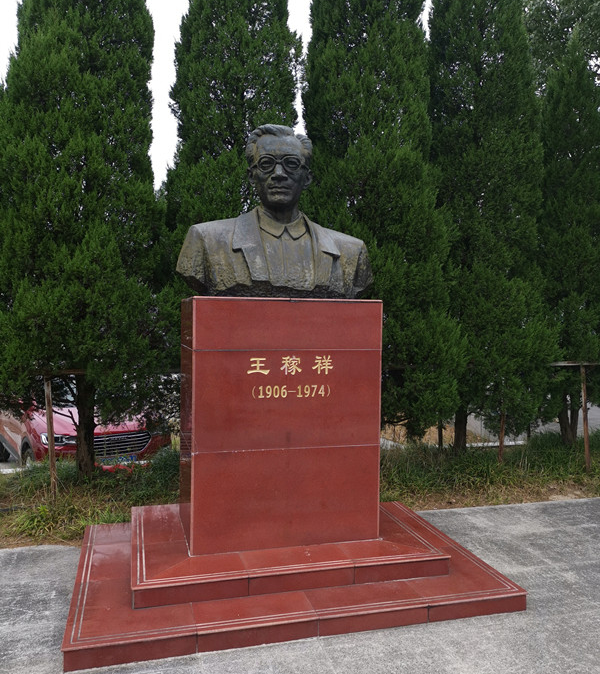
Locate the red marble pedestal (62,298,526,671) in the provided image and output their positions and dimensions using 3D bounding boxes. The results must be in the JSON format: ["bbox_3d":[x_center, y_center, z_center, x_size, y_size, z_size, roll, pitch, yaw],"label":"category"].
[{"bbox_3d":[-0.119,0.618,3.871,2.386,1.695,1.682,0,2,-15],"label":"red marble pedestal"}]

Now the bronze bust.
[{"bbox_3d":[-0.135,-0.784,4.012,1.259,1.097,0.589,0,2,-15],"label":"bronze bust"}]

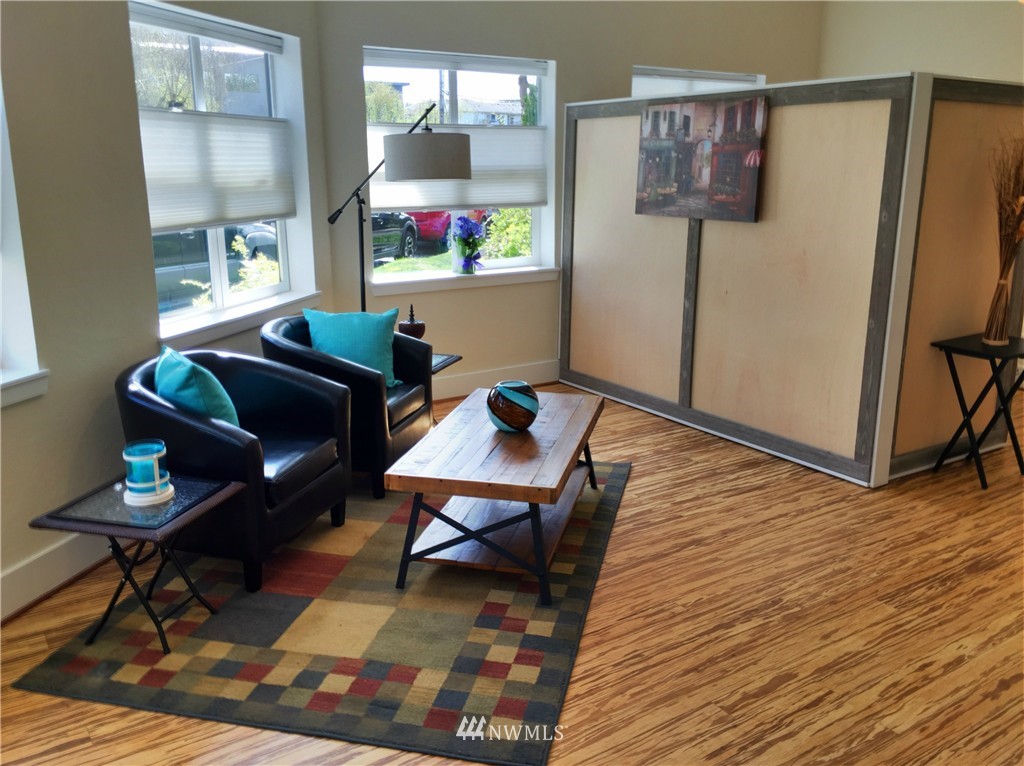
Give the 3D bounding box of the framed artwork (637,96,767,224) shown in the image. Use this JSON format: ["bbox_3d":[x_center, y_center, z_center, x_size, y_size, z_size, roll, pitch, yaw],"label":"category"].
[{"bbox_3d":[1.029,-1.235,4.753,0.040,0.634,0.937,-9,17,-32],"label":"framed artwork"}]

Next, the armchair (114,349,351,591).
[{"bbox_3d":[-1.149,0.292,3.423,0.718,0.760,0.687,4,15,16],"label":"armchair"}]

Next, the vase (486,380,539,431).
[{"bbox_3d":[0.004,0.095,3.492,0.209,0.199,0.209,0,14,0],"label":"vase"}]

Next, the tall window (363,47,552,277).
[{"bbox_3d":[-0.300,-1.369,5.461,1.356,1.351,0.120,-9,17,-32],"label":"tall window"}]

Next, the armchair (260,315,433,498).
[{"bbox_3d":[-0.858,0.068,4.307,0.718,0.760,0.687,4,15,15],"label":"armchair"}]

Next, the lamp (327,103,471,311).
[{"bbox_3d":[-0.624,-0.579,4.688,0.847,1.828,0.459,6,16,24],"label":"lamp"}]

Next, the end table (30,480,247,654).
[{"bbox_3d":[-1.184,0.604,2.819,0.454,0.454,0.454,4,15,15],"label":"end table"}]

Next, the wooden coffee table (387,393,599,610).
[{"bbox_3d":[-0.005,0.411,3.570,0.603,0.454,1.206,3,15,13],"label":"wooden coffee table"}]

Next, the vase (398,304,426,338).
[{"bbox_3d":[-0.568,-0.285,4.853,0.150,0.289,0.150,3,15,14],"label":"vase"}]

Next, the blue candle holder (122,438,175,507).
[{"bbox_3d":[-1.195,0.291,2.805,0.160,0.167,0.160,3,15,14],"label":"blue candle holder"}]

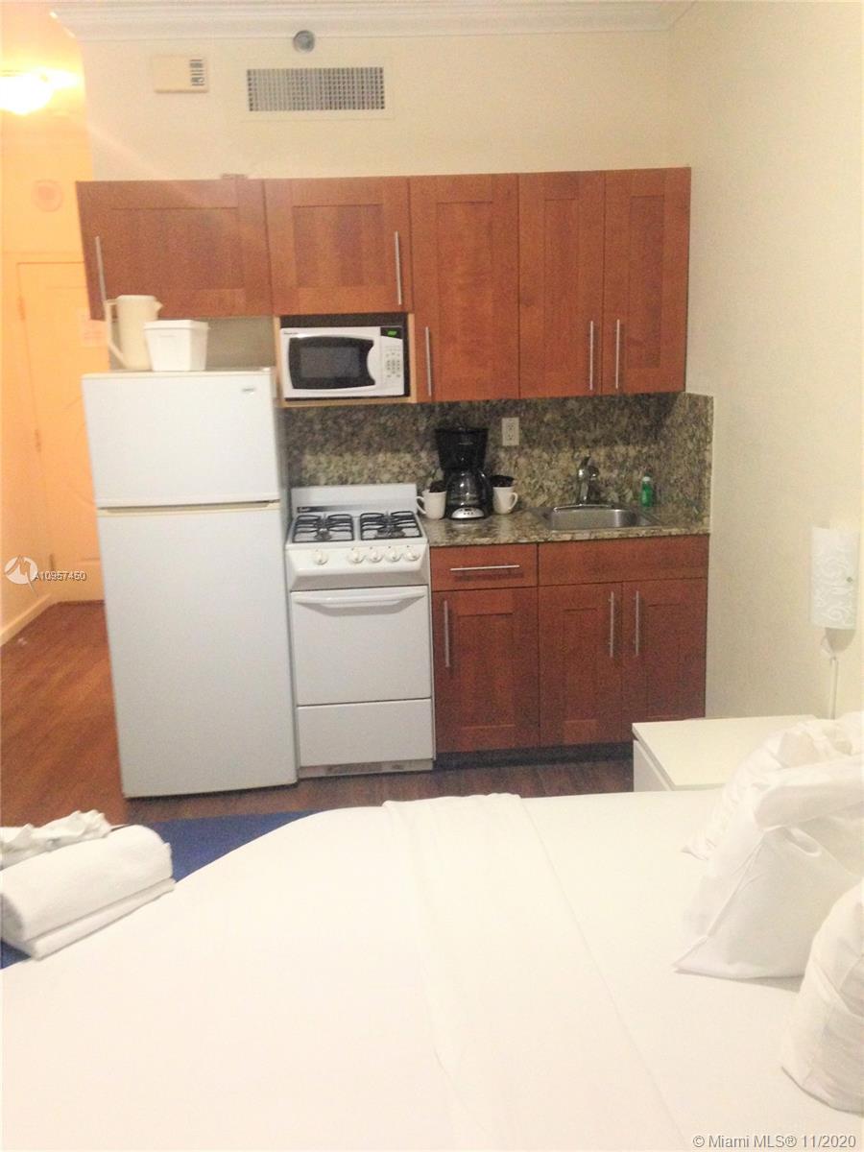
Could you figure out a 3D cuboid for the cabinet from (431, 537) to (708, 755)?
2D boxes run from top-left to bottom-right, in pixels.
[{"bbox_3d":[0.467,0.181,4.215,0.984,0.780,0.620,-3,14,-4],"label":"cabinet"}]

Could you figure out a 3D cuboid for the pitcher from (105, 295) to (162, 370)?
[{"bbox_3d":[-0.999,-0.817,3.692,0.185,0.245,0.130,-3,14,-4],"label":"pitcher"}]

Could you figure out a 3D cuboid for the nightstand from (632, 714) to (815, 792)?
[{"bbox_3d":[0.828,0.711,2.933,0.497,0.550,0.403,-3,14,-4],"label":"nightstand"}]

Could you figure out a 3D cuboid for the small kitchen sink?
[{"bbox_3d":[0.595,-0.144,4.067,0.415,0.165,0.425,-3,14,-4],"label":"small kitchen sink"}]

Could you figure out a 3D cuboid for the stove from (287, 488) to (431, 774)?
[{"bbox_3d":[-0.265,0.210,4.109,0.504,1.018,0.670,-3,14,-4],"label":"stove"}]

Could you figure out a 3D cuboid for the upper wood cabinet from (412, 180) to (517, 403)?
[{"bbox_3d":[0.108,-1.047,4.027,0.378,0.774,0.337,-3,14,-4],"label":"upper wood cabinet"}]

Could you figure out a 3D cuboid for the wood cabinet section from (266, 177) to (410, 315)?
[{"bbox_3d":[-0.331,-1.179,3.954,0.494,0.456,0.337,-3,14,-4],"label":"wood cabinet section"}]

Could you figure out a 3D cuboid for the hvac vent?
[{"bbox_3d":[-0.419,-1.761,3.974,0.500,0.155,0.030,-3,14,-4],"label":"hvac vent"}]

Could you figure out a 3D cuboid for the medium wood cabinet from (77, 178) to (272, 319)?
[{"bbox_3d":[-0.886,-1.152,3.911,0.621,0.456,0.337,-3,14,-4],"label":"medium wood cabinet"}]

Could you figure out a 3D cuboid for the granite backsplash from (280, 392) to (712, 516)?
[{"bbox_3d":[0.198,-0.431,4.051,1.500,0.442,0.600,-3,14,-4],"label":"granite backsplash"}]

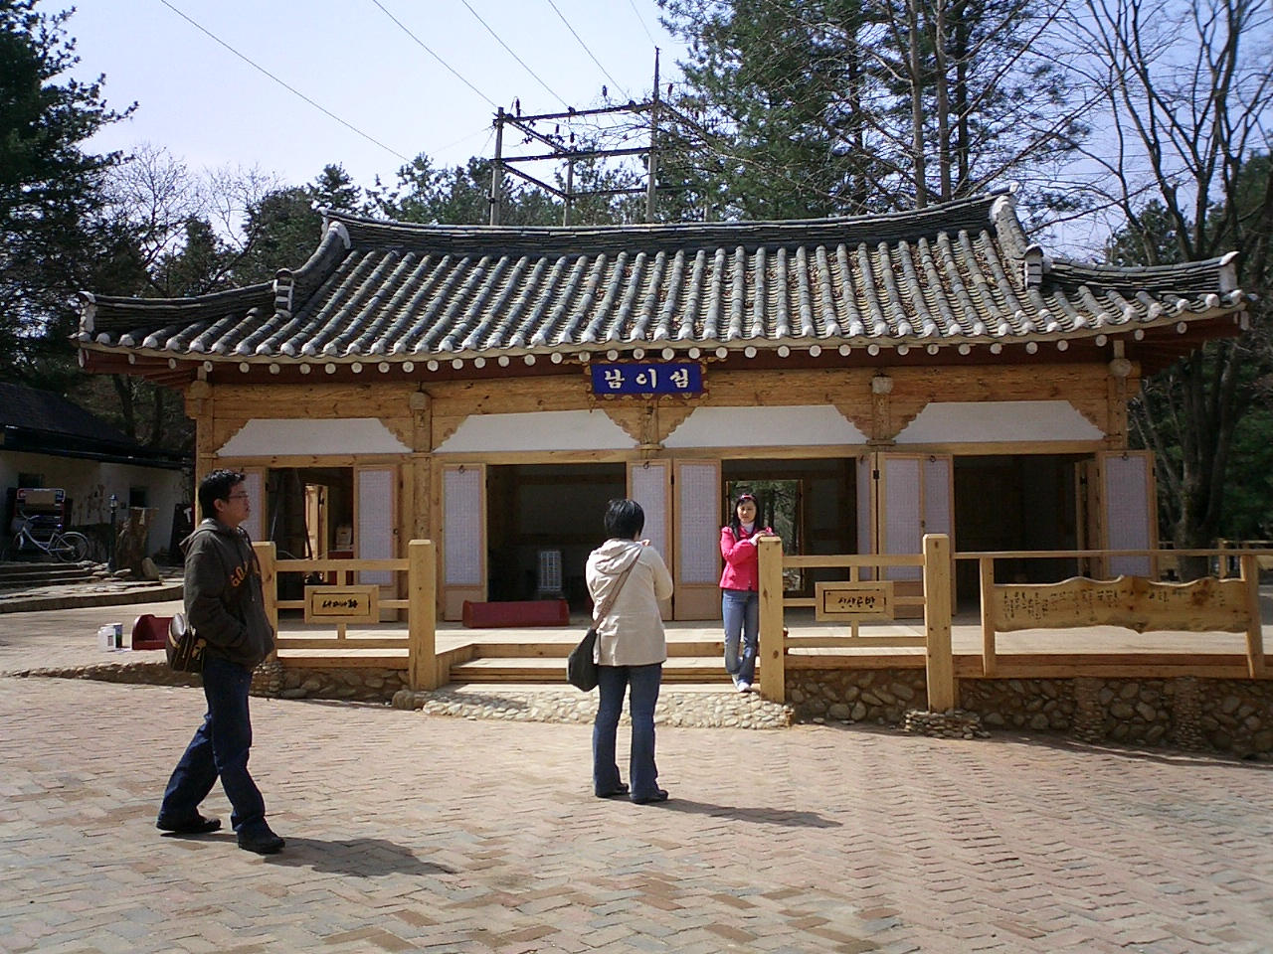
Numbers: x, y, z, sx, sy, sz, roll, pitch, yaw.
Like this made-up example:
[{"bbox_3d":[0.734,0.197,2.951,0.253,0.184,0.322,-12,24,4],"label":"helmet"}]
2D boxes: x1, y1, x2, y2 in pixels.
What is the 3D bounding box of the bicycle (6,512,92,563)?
[{"bbox_3d":[-11.889,1.236,27.500,1.680,1.020,0.550,0,-2,-16],"label":"bicycle"}]

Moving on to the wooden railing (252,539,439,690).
[{"bbox_3d":[-2.402,1.144,11.337,1.540,1.220,0.200,-1,-2,6],"label":"wooden railing"}]

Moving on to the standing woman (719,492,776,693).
[{"bbox_3d":[0.883,0.903,10.740,0.470,1.580,0.360,-1,-2,7],"label":"standing woman"}]

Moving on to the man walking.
[{"bbox_3d":[-1.926,0.835,6.295,0.580,1.720,0.480,-1,-2,16],"label":"man walking"}]

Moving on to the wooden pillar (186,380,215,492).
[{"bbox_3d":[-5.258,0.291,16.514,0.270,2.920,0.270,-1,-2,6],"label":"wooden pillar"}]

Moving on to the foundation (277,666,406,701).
[{"bbox_3d":[-2.437,1.743,11.488,1.180,0.300,0.350,-1,-2,6],"label":"foundation"}]

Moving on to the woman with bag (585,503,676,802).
[{"bbox_3d":[-0.031,0.916,7.244,0.500,1.590,0.420,-2,-3,19],"label":"woman with bag"}]

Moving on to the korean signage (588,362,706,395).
[{"bbox_3d":[0.114,-1.126,15.638,1.330,0.410,0.100,-1,16,6],"label":"korean signage"}]

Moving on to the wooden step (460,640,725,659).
[{"bbox_3d":[-0.172,1.578,12.301,2.770,0.140,0.400,-1,-2,6],"label":"wooden step"}]

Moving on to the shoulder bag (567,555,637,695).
[{"bbox_3d":[-0.177,0.778,7.215,0.370,0.700,0.280,-2,-3,20],"label":"shoulder bag"}]

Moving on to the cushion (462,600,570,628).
[{"bbox_3d":[-1.340,1.496,14.941,1.080,0.300,0.450,0,-2,-12],"label":"cushion"}]

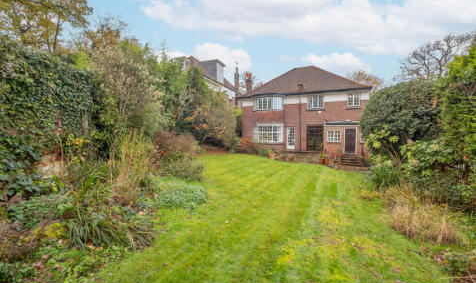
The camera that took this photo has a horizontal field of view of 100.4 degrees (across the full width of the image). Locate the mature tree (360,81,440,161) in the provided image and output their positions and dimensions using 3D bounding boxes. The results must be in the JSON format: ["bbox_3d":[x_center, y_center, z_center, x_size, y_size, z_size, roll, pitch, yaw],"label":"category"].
[{"bbox_3d":[8.657,-0.565,10.489,3.600,5.224,3.400,1,2,39],"label":"mature tree"}]

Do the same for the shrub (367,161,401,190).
[{"bbox_3d":[5.870,1.355,8.037,1.200,1.097,1.150,1,2,36],"label":"shrub"}]

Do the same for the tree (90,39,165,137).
[{"bbox_3d":[-3.976,-1.203,7.172,2.500,4.927,2.400,-1,2,-29],"label":"tree"}]

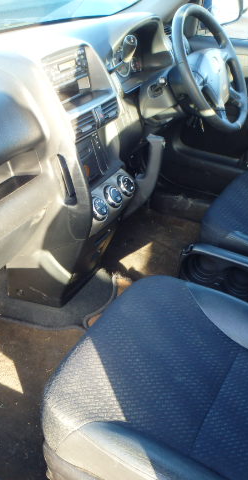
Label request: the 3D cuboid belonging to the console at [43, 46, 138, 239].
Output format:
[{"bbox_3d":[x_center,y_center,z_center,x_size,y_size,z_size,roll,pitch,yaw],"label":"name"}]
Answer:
[{"bbox_3d":[-0.103,-0.271,1.313,0.150,0.450,0.260,-2,26,31],"label":"console"}]

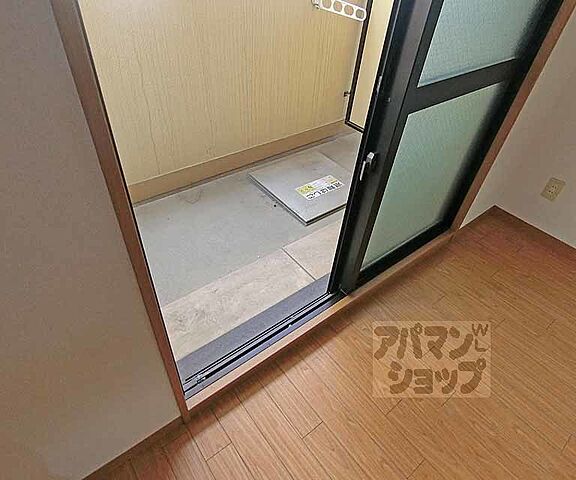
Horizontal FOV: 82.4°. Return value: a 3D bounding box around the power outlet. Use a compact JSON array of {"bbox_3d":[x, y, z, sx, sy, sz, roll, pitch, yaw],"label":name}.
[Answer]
[{"bbox_3d":[1.477,-0.280,1.838,0.010,0.118,0.070,-24,49,-31],"label":"power outlet"}]

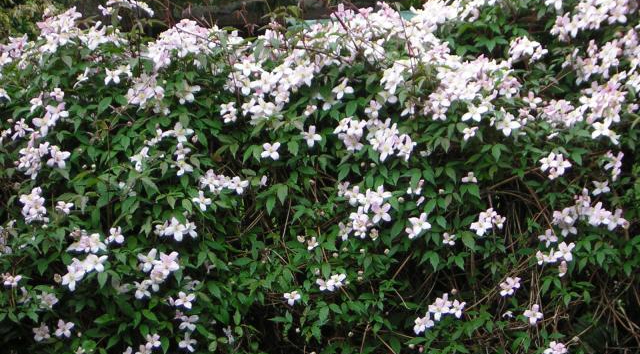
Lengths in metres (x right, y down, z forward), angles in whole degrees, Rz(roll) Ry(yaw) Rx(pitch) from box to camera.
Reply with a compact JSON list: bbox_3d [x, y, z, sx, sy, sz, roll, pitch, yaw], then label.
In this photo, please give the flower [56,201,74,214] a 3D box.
[{"bbox_3d":[-0.637,0.076,5.000,0.045,0.025,0.042,-1,41,-5],"label":"flower"}]

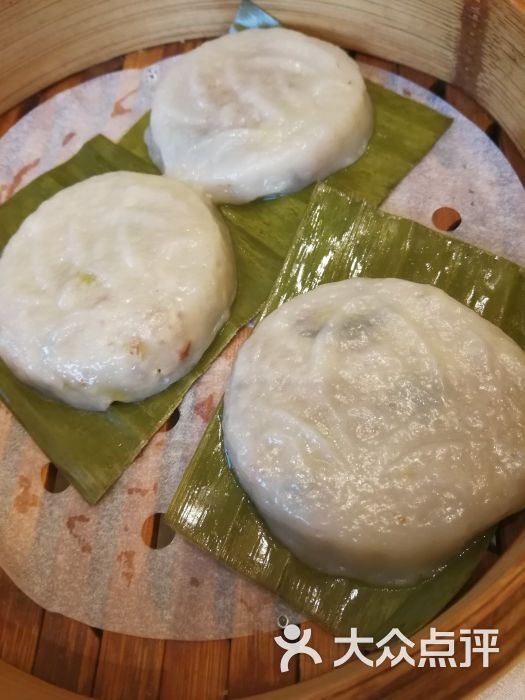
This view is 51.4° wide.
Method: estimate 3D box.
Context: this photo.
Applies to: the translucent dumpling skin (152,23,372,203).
[{"bbox_3d":[-0.001,-0.077,0.168,0.071,0.019,0.068,-2,64,4],"label":"translucent dumpling skin"}]

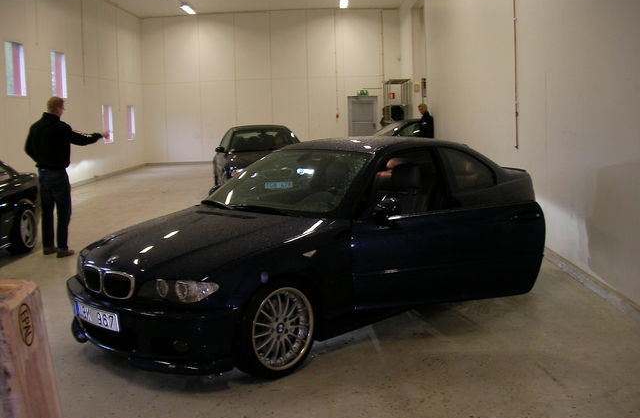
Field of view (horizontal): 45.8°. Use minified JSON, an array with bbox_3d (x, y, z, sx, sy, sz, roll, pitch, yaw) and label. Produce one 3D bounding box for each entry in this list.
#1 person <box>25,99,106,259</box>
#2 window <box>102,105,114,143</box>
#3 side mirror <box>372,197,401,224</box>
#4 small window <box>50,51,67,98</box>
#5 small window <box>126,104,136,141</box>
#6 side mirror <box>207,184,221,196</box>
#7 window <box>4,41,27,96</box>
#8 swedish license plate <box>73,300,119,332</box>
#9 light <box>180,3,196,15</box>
[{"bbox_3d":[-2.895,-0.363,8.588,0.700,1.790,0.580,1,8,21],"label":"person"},{"bbox_3d":[-5.951,-2.375,21.360,0.120,1.050,0.950,-2,7,1],"label":"window"},{"bbox_3d":[0.409,0.006,4.662,0.130,0.150,0.200,-4,8,-16],"label":"side mirror"},{"bbox_3d":[-6.001,-3.083,17.441,0.120,1.050,0.970,-2,7,1],"label":"small window"},{"bbox_3d":[-5.925,-2.688,23.828,0.120,1.080,0.900,-2,7,1],"label":"small window"},{"bbox_3d":[-0.853,-0.154,6.159,0.200,0.140,0.130,5,10,43],"label":"side mirror"},{"bbox_3d":[-6.004,-2.753,14.956,0.120,1.060,0.970,-2,7,1],"label":"window"},{"bbox_3d":[-1.298,0.622,4.422,0.520,0.110,0.015,5,10,43],"label":"swedish license plate"},{"bbox_3d":[-3.998,-6.069,23.083,0.270,0.120,1.400,-2,7,1],"label":"light"}]

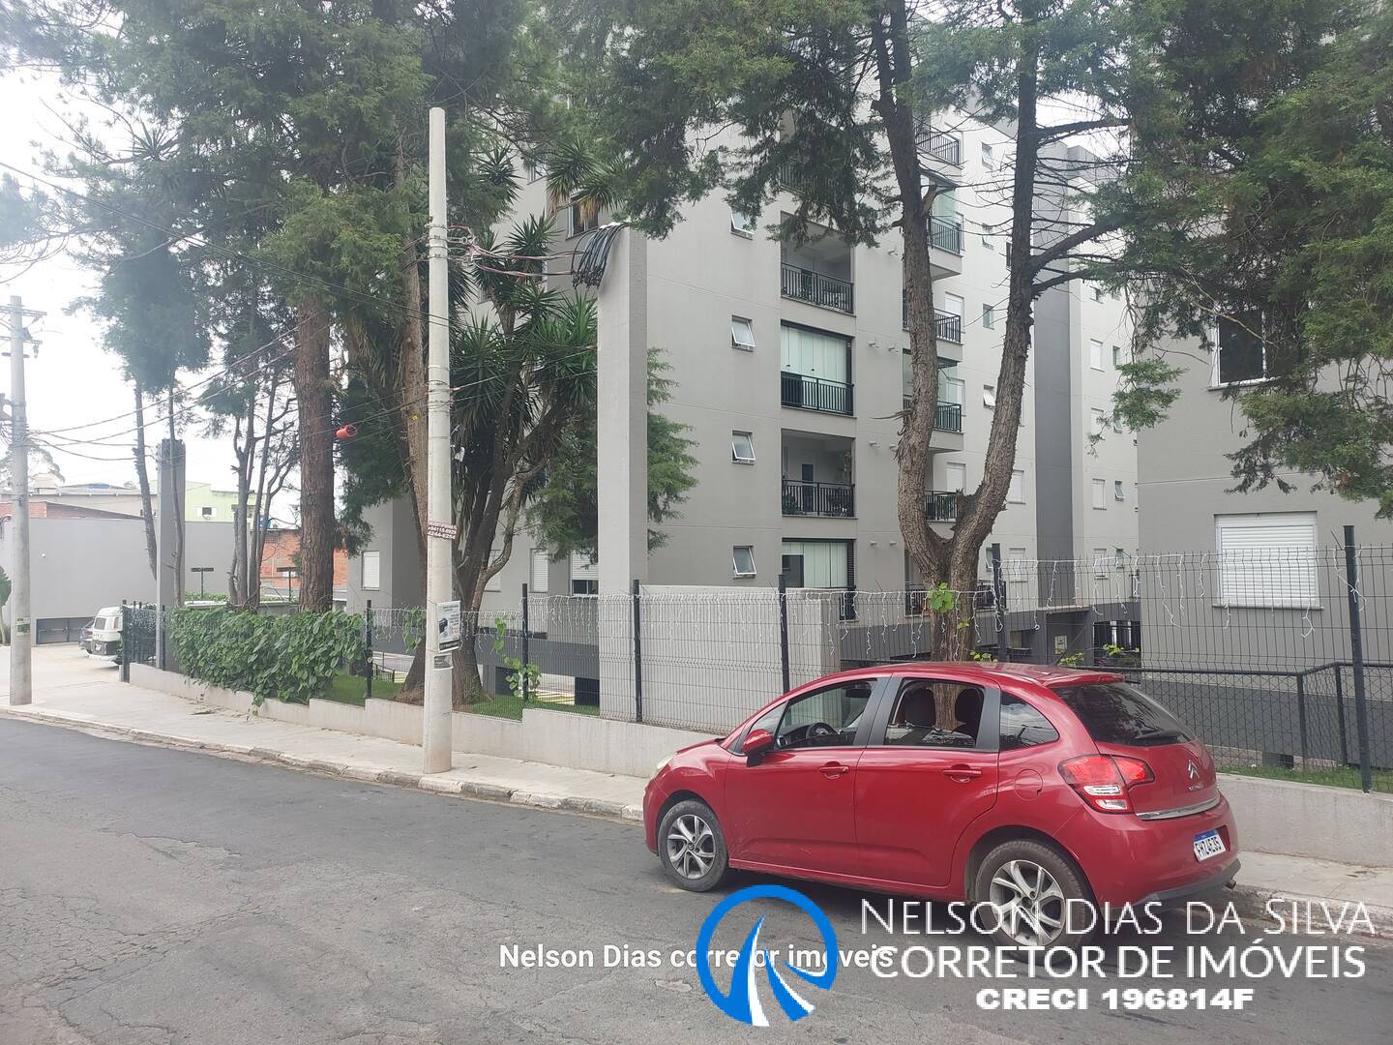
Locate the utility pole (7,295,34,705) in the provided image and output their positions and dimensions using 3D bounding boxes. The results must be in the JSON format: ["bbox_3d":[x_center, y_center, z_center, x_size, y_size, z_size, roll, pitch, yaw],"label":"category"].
[{"bbox_3d":[-15.783,-0.539,26.230,0.480,9.498,0.480,1,-2,-31],"label":"utility pole"}]

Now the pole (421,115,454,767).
[{"bbox_3d":[-2.987,-1.004,13.036,0.330,7.714,0.330,0,-2,-13],"label":"pole"}]

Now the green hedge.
[{"bbox_3d":[-8.825,2.547,22.353,0.800,1.660,9.700,1,-2,-40],"label":"green hedge"}]

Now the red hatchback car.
[{"bbox_3d":[1.344,1.695,7.339,1.750,1.520,3.930,8,-11,-44],"label":"red hatchback car"}]

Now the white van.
[{"bbox_3d":[-19.034,4.011,40.100,1.720,2.000,4.400,-2,-2,41],"label":"white van"}]

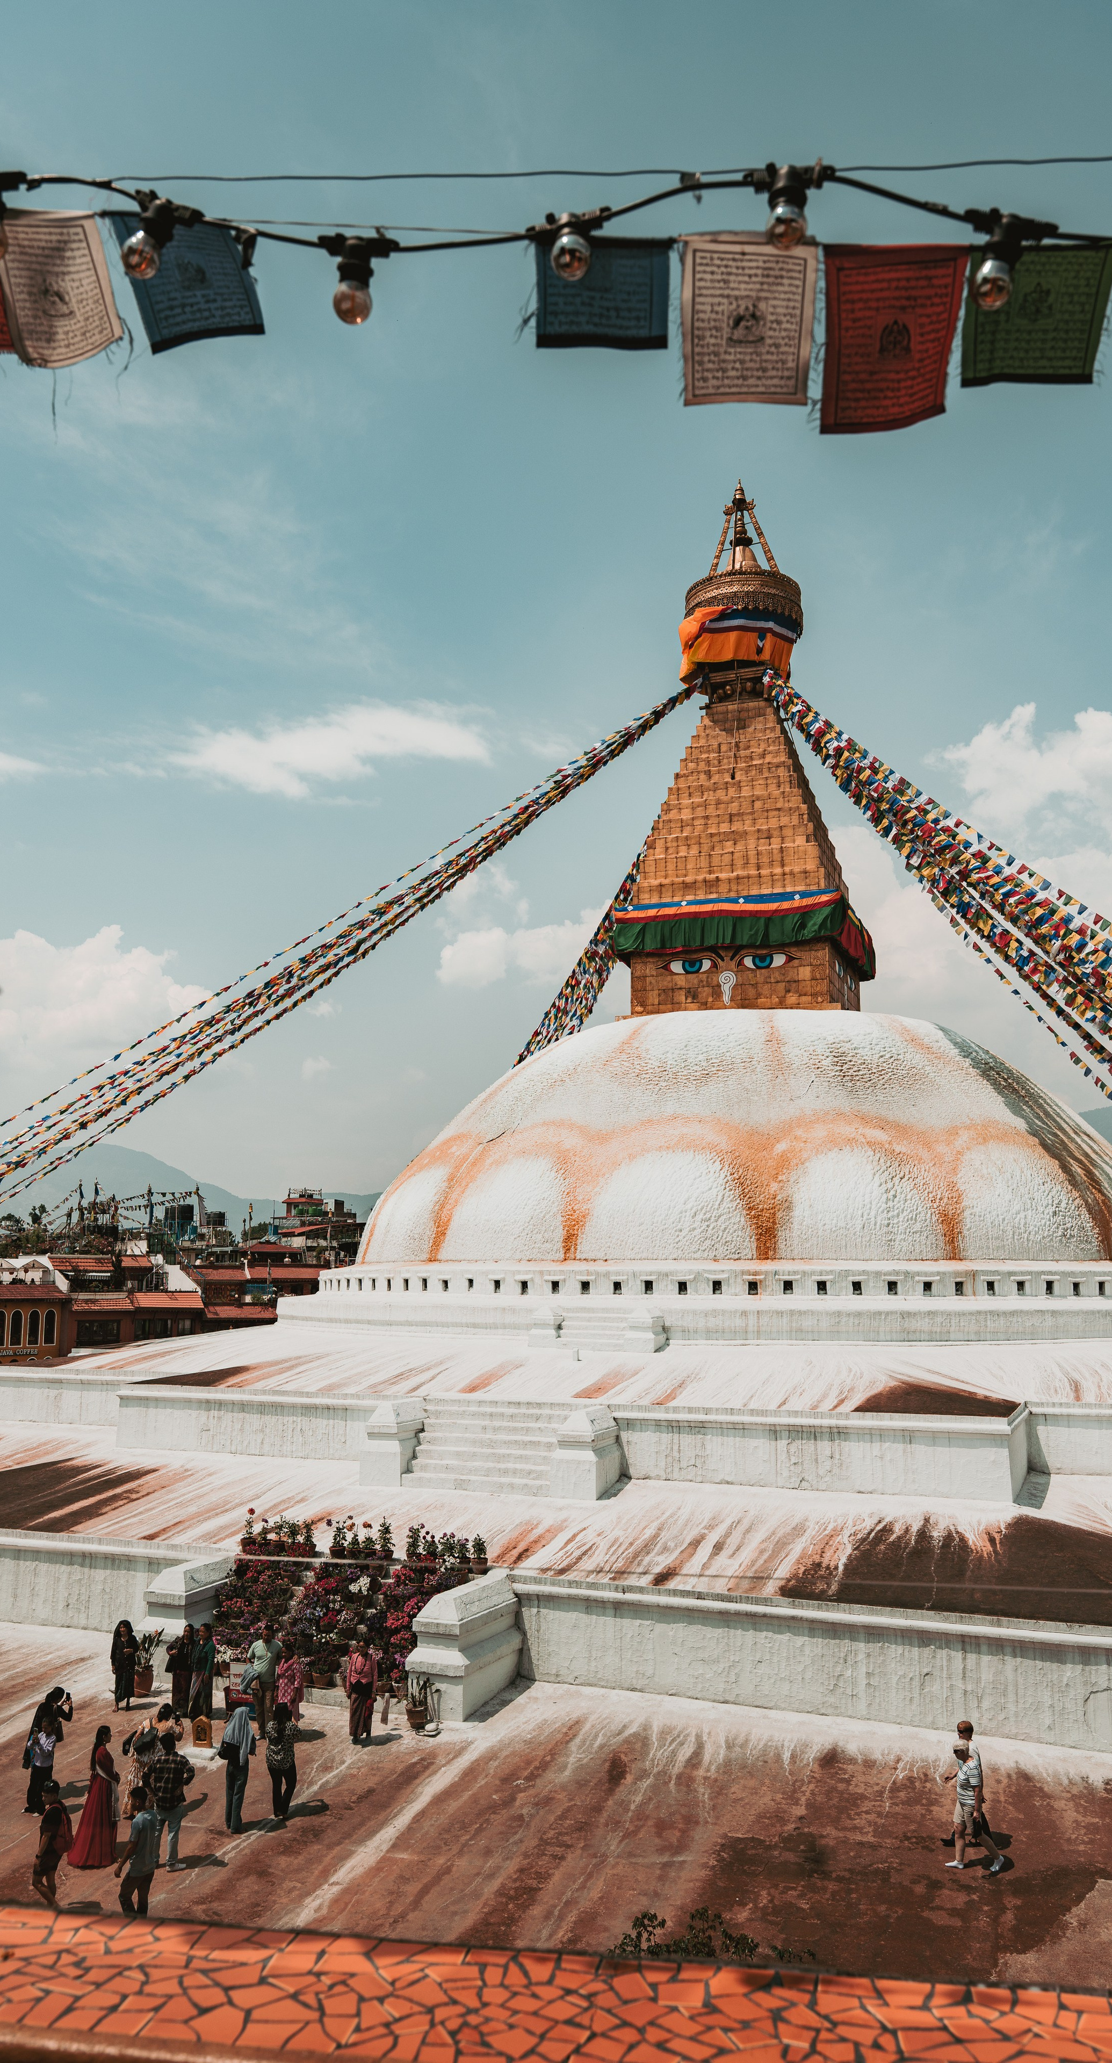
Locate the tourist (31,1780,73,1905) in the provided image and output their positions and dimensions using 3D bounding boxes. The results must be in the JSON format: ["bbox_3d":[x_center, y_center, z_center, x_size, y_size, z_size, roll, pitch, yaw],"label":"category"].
[{"bbox_3d":[-6.725,10.828,19.826,0.550,1.615,0.500,5,-10,-25],"label":"tourist"}]

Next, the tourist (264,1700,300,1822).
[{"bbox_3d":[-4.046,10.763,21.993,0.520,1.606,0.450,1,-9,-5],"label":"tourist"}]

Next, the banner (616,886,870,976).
[{"bbox_3d":[8.535,-3.885,65.397,9.500,2.100,9.500,-3,-10,20],"label":"banner"}]

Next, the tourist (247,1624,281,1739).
[{"bbox_3d":[-4.877,10.884,24.973,0.600,1.763,0.400,1,-9,-3],"label":"tourist"}]

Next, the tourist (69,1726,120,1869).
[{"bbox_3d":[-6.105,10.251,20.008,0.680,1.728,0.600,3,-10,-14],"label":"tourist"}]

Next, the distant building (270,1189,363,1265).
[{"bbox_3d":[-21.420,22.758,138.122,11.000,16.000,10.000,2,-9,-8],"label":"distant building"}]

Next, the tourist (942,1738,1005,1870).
[{"bbox_3d":[5.741,10.629,20.526,0.867,1.601,0.510,1,-9,-3],"label":"tourist"}]

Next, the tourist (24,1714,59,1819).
[{"bbox_3d":[-8.002,11.464,23.256,0.500,1.427,0.480,7,-12,-36],"label":"tourist"}]

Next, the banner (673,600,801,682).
[{"bbox_3d":[8.548,-17.113,67.540,4.900,2.400,4.900,-3,-10,20],"label":"banner"}]

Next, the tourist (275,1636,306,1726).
[{"bbox_3d":[-4.569,11.224,25.747,0.500,1.440,0.400,-2,-10,14],"label":"tourist"}]

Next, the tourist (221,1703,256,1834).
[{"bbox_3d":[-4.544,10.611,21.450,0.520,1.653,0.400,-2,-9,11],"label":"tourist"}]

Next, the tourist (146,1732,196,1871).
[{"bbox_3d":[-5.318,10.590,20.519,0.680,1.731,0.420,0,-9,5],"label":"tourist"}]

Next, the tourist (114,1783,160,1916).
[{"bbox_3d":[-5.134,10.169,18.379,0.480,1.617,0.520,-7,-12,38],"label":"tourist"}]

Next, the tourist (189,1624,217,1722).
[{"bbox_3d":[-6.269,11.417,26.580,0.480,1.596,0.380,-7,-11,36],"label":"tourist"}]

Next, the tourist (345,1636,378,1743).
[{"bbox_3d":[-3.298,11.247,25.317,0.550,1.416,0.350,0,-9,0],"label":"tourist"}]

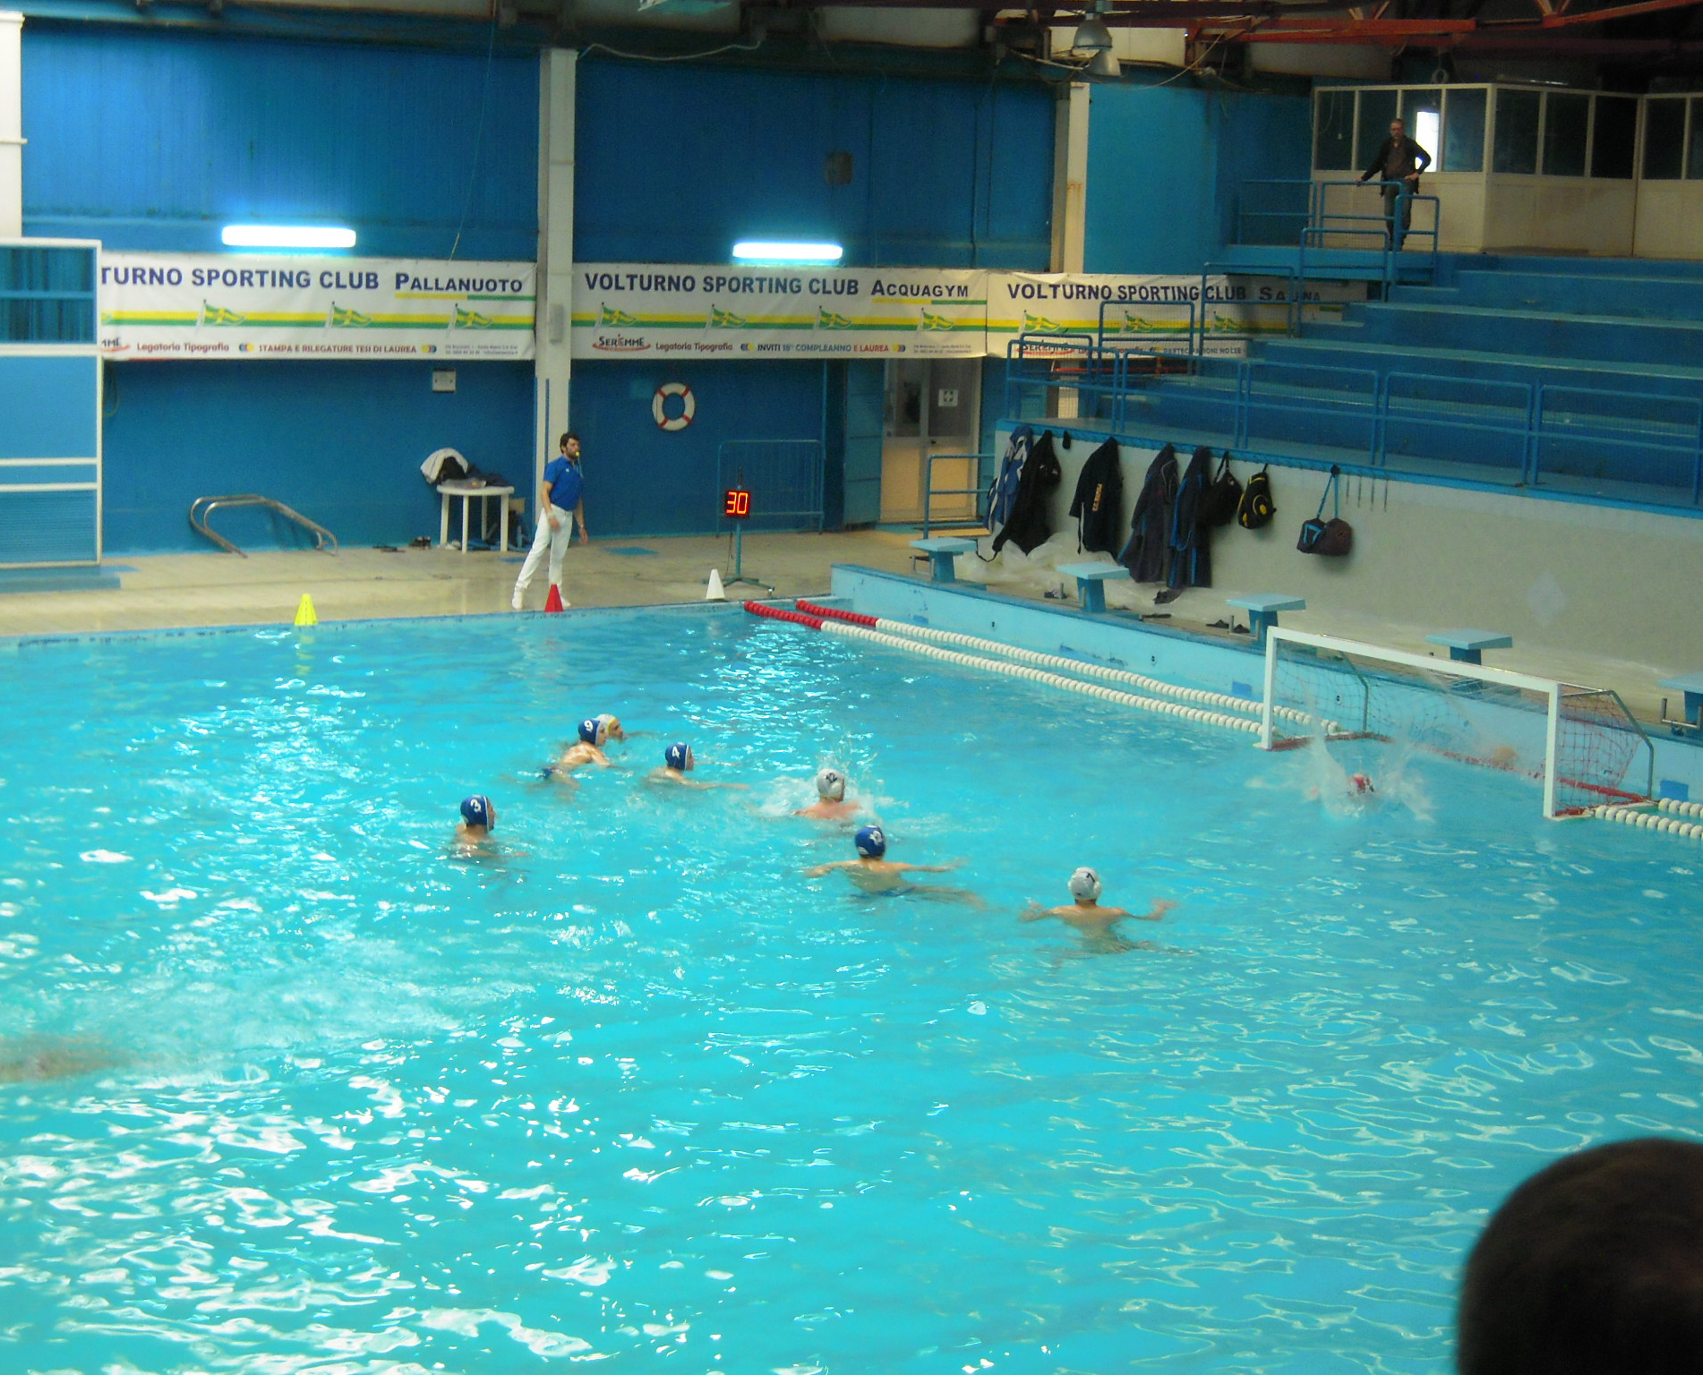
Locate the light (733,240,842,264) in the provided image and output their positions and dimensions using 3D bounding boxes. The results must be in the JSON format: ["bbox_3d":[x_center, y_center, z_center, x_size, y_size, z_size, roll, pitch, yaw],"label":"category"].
[{"bbox_3d":[-0.792,-5.413,38.846,1.550,0.190,0.140,-4,10,-32],"label":"light"}]

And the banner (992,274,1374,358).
[{"bbox_3d":[4.410,-4.949,41.836,6.380,1.120,0.050,-4,10,-33],"label":"banner"}]

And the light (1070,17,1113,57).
[{"bbox_3d":[2.634,-7.140,34.200,0.440,0.410,0.440,2,9,0],"label":"light"}]

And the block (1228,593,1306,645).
[{"bbox_3d":[3.625,-0.563,27.311,0.485,0.440,0.475,-4,10,-33],"label":"block"}]

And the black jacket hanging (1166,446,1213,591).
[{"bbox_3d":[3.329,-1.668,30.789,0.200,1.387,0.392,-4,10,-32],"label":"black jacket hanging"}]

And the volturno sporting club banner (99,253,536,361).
[{"bbox_3d":[-6.270,-4.267,35.255,6.110,1.160,0.040,-4,10,-32],"label":"volturno sporting club banner"}]

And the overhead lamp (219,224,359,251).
[{"bbox_3d":[-6.265,-5.014,34.782,1.550,0.200,0.130,-4,10,-33],"label":"overhead lamp"}]

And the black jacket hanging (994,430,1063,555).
[{"bbox_3d":[1.929,-2.123,33.933,0.300,1.300,0.650,-4,10,-33],"label":"black jacket hanging"}]

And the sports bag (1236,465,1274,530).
[{"bbox_3d":[3.868,-1.826,29.926,0.200,0.587,0.290,-4,10,-32],"label":"sports bag"}]

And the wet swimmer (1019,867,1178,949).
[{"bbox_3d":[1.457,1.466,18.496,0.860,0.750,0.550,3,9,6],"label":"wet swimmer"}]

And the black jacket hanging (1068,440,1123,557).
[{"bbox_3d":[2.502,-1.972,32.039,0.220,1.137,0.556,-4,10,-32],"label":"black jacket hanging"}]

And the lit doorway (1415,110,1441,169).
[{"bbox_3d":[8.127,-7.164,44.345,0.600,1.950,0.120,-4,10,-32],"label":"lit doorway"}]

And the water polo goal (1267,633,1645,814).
[{"bbox_3d":[4.525,0.206,23.442,1.030,0.980,3.150,-4,10,-32],"label":"water polo goal"}]

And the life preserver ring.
[{"bbox_3d":[-2.151,-3.392,37.790,0.580,0.580,0.100,-4,10,-33],"label":"life preserver ring"}]

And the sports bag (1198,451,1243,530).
[{"bbox_3d":[3.664,-1.973,31.053,0.250,0.733,0.358,-4,10,-32],"label":"sports bag"}]

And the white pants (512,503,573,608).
[{"bbox_3d":[-3.077,-1.328,31.302,0.480,1.035,0.400,6,10,25],"label":"white pants"}]

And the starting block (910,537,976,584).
[{"bbox_3d":[0.933,-1.260,31.427,0.485,0.440,0.475,-4,10,-33],"label":"starting block"}]

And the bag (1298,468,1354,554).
[{"bbox_3d":[4.505,-1.684,29.700,0.300,0.829,0.393,-4,10,-32],"label":"bag"}]

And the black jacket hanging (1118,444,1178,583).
[{"bbox_3d":[3.044,-1.781,32.031,0.280,1.369,0.548,-4,10,-32],"label":"black jacket hanging"}]

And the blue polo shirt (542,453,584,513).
[{"bbox_3d":[-2.886,-2.051,31.408,0.260,0.560,0.440,8,11,36],"label":"blue polo shirt"}]

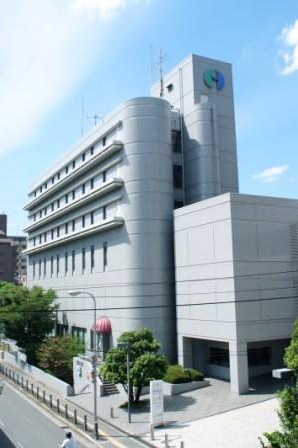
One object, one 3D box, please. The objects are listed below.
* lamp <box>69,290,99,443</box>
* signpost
[{"bbox_3d":[-3.427,7.341,23.549,1.650,7.650,0.350,3,-9,-27],"label":"lamp"},{"bbox_3d":[0.429,9.753,24.421,0.658,2.353,0.226,3,-10,-28],"label":"signpost"}]

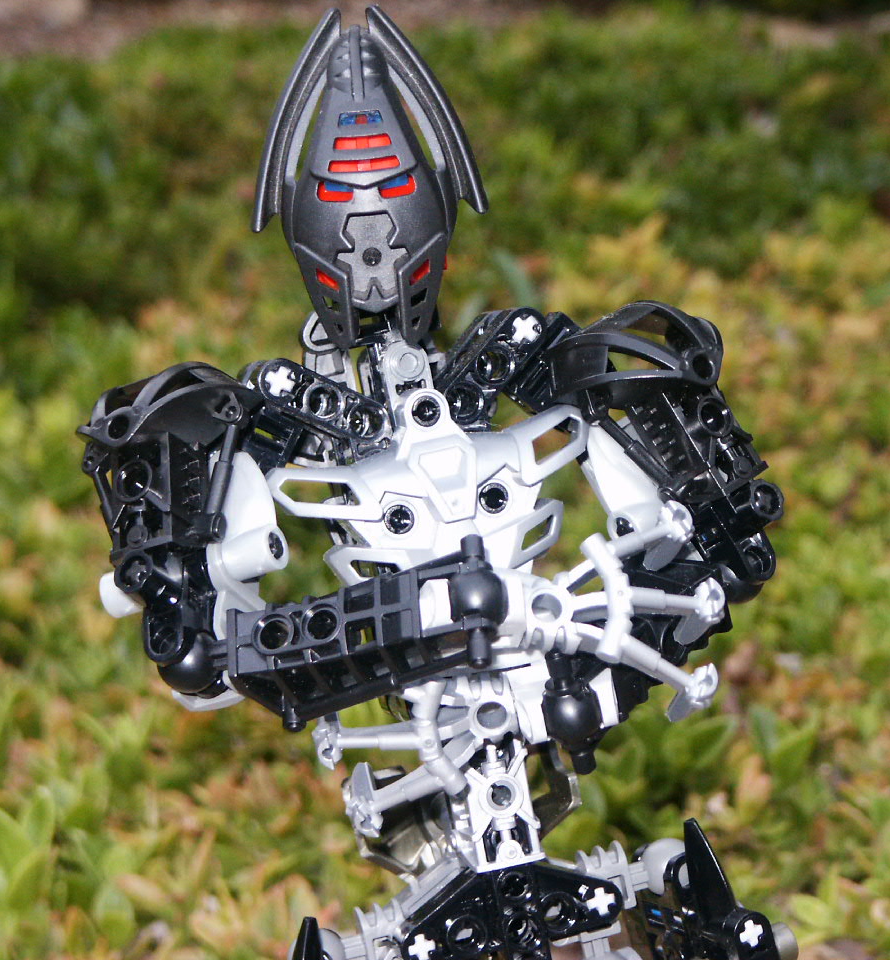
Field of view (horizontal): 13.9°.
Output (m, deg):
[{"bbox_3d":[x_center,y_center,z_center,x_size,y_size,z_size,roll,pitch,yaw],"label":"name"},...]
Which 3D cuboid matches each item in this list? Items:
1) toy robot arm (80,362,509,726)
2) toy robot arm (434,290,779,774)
[{"bbox_3d":[-0.024,0.010,0.583,0.065,0.055,0.045,-10,19,-5],"label":"toy robot arm"},{"bbox_3d":[0.028,0.008,0.587,0.053,0.069,0.044,-10,19,-5],"label":"toy robot arm"}]

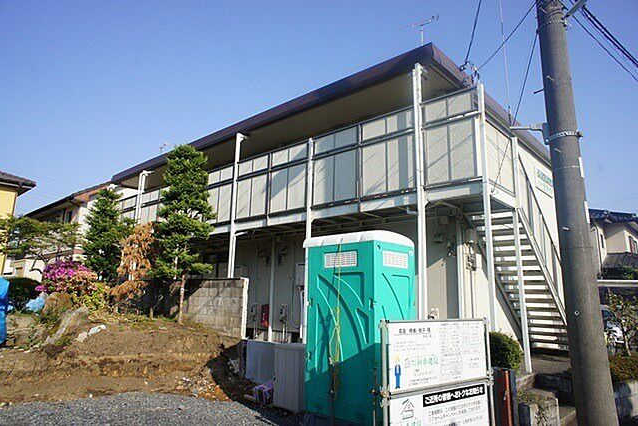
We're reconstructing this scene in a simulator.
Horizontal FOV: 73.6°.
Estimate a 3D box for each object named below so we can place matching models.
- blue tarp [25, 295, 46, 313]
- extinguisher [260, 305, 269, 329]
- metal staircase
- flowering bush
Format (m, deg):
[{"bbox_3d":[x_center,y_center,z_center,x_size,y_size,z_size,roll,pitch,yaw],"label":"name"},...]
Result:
[{"bbox_3d":[-6.848,2.186,10.300,0.420,0.420,0.360,9,-14,-32],"label":"blue tarp"},{"bbox_3d":[-1.480,2.825,11.640,0.220,0.620,0.200,1,-12,0],"label":"extinguisher"},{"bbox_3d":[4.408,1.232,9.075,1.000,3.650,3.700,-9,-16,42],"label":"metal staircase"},{"bbox_3d":[-6.378,1.700,10.900,1.300,0.930,1.150,8,-13,-29],"label":"flowering bush"}]

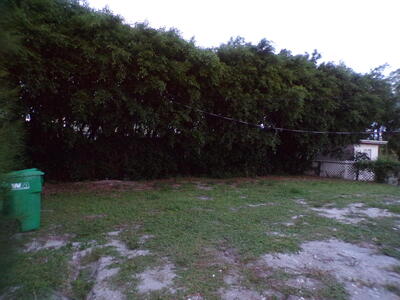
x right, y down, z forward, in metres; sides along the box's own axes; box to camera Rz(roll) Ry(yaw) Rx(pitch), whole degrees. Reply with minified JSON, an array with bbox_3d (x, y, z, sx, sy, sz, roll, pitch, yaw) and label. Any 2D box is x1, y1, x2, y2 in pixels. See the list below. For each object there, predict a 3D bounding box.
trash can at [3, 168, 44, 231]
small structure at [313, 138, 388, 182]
[{"bbox_3d":[-3.400,0.920,5.280,0.780,1.100,0.680,2,-1,-40],"label":"trash can"},{"bbox_3d":[11.500,0.730,21.500,3.100,2.750,3.900,2,-1,-19],"label":"small structure"}]

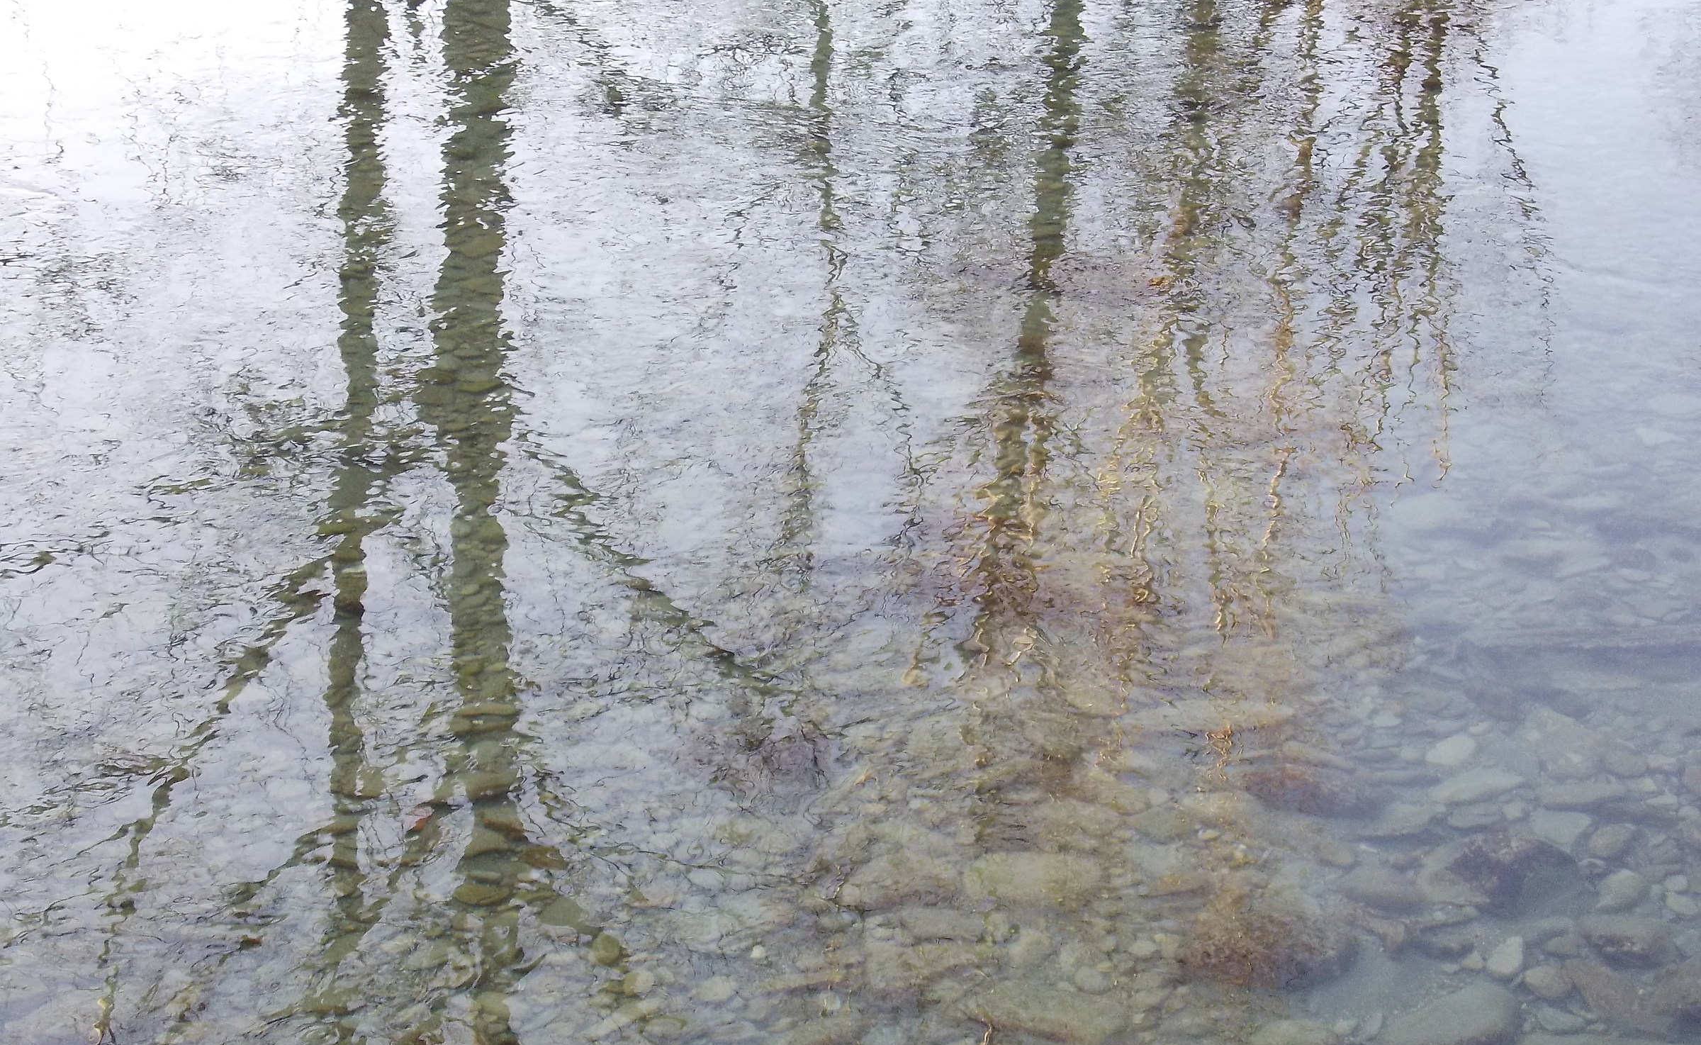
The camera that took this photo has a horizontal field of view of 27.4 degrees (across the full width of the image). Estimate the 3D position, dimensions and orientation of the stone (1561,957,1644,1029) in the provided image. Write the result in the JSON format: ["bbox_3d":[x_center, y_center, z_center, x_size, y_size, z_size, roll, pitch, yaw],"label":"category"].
[{"bbox_3d":[0.911,0.570,4.221,0.068,0.042,0.135,-11,23,-28],"label":"stone"}]

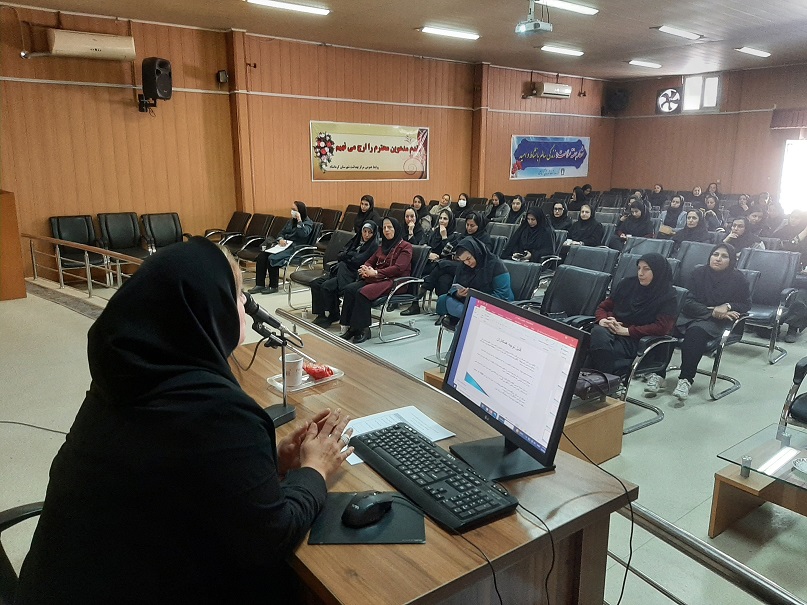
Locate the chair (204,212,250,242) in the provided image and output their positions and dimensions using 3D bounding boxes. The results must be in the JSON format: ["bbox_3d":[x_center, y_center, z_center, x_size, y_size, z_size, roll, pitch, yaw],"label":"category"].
[{"bbox_3d":[-2.799,-0.926,9.693,0.640,0.970,0.580,-11,18,-39],"label":"chair"}]

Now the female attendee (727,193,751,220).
[{"bbox_3d":[6.160,-1.392,11.286,0.800,1.200,0.520,-10,17,-37],"label":"female attendee"}]

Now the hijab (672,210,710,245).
[{"bbox_3d":[3.493,-0.877,7.390,0.440,0.480,0.350,11,18,39],"label":"hijab"}]

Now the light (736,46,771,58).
[{"bbox_3d":[6.953,-4.949,11.919,1.170,0.090,0.260,-10,17,-37],"label":"light"}]

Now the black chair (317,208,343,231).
[{"bbox_3d":[-1.492,-1.032,10.217,0.640,0.980,0.580,-10,17,-37],"label":"black chair"}]

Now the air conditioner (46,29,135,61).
[{"bbox_3d":[-4.409,-3.641,8.608,1.040,0.330,0.250,-9,17,-33],"label":"air conditioner"}]

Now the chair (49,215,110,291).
[{"bbox_3d":[-4.800,-0.752,8.976,0.620,0.970,0.660,-8,16,-31],"label":"chair"}]

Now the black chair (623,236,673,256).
[{"bbox_3d":[2.628,-0.220,6.877,0.630,0.980,0.600,-11,18,-40],"label":"black chair"}]

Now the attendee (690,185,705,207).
[{"bbox_3d":[6.167,-1.837,13.039,0.500,1.250,0.740,12,18,41],"label":"attendee"}]

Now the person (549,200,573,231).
[{"bbox_3d":[1.978,-0.768,8.582,0.780,1.240,0.520,-9,17,-33],"label":"person"}]

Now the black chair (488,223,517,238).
[{"bbox_3d":[1.171,-0.594,8.395,0.630,0.980,0.600,-11,18,-40],"label":"black chair"}]

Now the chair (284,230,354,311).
[{"bbox_3d":[-0.981,-0.371,7.409,0.680,0.970,0.600,-9,17,-33],"label":"chair"}]

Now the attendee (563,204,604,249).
[{"bbox_3d":[2.325,-0.693,8.303,0.520,1.260,0.760,12,18,41],"label":"attendee"}]

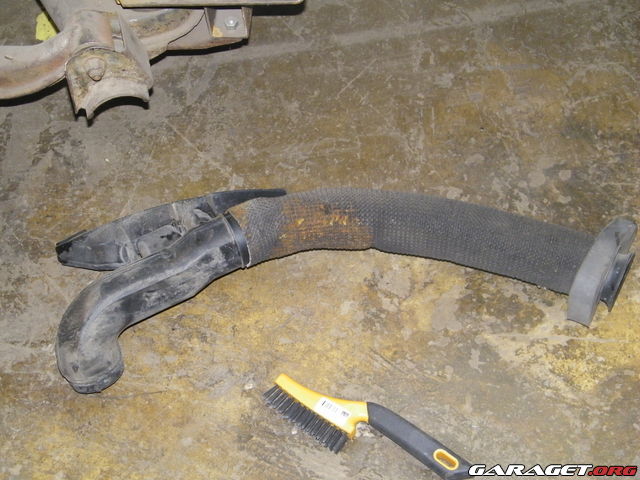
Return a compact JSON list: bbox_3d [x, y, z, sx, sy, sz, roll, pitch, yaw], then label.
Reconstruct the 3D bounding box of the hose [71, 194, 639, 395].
[{"bbox_3d":[0.031,0.031,1.351,0.724,0.110,0.270,-3,50,-3],"label":"hose"}]

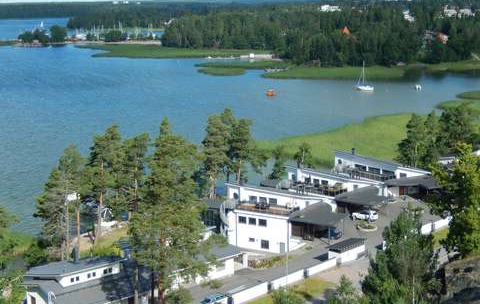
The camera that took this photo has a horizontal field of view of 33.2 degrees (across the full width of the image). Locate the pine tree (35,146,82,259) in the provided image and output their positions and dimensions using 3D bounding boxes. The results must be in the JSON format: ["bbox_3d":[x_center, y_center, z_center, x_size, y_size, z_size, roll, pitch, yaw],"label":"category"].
[{"bbox_3d":[-28.850,8.300,130.410,7.560,19.400,7.560,0,11,0],"label":"pine tree"}]

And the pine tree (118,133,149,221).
[{"bbox_3d":[-20.500,5.040,156.130,6.080,17.900,6.080,0,11,0],"label":"pine tree"}]

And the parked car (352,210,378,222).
[{"bbox_3d":[22.860,11.840,146.490,4.500,1.500,1.800,7,13,31],"label":"parked car"}]

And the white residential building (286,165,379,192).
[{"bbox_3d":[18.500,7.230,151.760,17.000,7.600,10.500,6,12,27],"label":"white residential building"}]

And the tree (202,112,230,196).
[{"bbox_3d":[-5.280,1.570,171.570,6.250,19.400,6.250,0,11,0],"label":"tree"}]

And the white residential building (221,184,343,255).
[{"bbox_3d":[7.200,11.070,136.000,18.000,9.300,10.500,6,12,27],"label":"white residential building"}]

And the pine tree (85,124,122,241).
[{"bbox_3d":[-24.140,5.620,142.360,6.820,21.250,6.820,0,11,0],"label":"pine tree"}]

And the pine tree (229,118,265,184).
[{"bbox_3d":[1.220,1.480,176.090,7.510,17.900,7.510,0,11,0],"label":"pine tree"}]

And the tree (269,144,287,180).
[{"bbox_3d":[8.830,3.410,188.400,4.240,10.550,4.240,0,11,0],"label":"tree"}]

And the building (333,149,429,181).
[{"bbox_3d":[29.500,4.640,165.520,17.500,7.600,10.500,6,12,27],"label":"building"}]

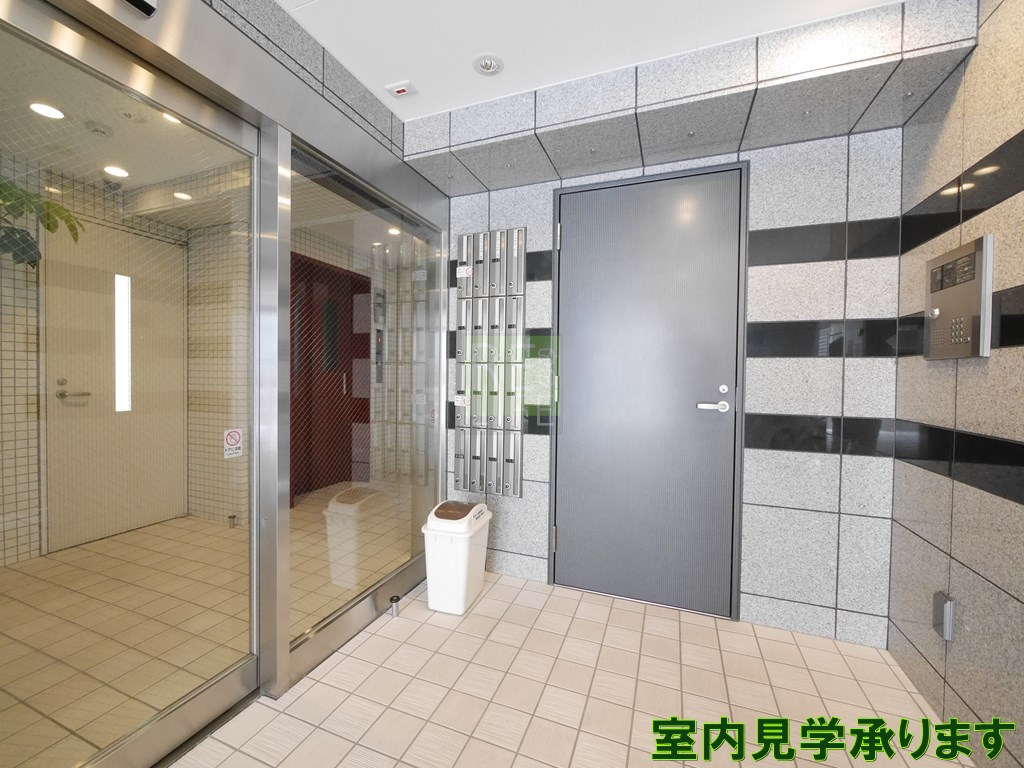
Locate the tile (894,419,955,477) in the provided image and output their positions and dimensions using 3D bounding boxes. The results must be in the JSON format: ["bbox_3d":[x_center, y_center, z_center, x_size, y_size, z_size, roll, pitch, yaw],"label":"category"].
[{"bbox_3d":[1.483,0.225,1.489,0.022,0.155,0.366,1,1,21],"label":"tile"}]

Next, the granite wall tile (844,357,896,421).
[{"bbox_3d":[1.446,0.014,1.682,0.169,0.242,0.020,1,1,20],"label":"granite wall tile"}]

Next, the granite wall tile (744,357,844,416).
[{"bbox_3d":[1.198,0.009,1.774,0.359,0.242,0.020,1,1,20],"label":"granite wall tile"}]

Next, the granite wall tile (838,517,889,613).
[{"bbox_3d":[1.450,0.745,1.711,0.174,0.403,0.020,1,1,21],"label":"granite wall tile"}]

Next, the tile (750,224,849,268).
[{"bbox_3d":[1.221,-0.592,1.785,0.352,0.156,0.022,1,1,21],"label":"tile"}]

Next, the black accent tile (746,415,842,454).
[{"bbox_3d":[1.209,0.213,1.793,0.355,0.157,0.020,1,1,21],"label":"black accent tile"}]

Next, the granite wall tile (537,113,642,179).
[{"bbox_3d":[0.366,-1.056,1.860,0.397,0.024,0.424,1,1,21],"label":"granite wall tile"}]

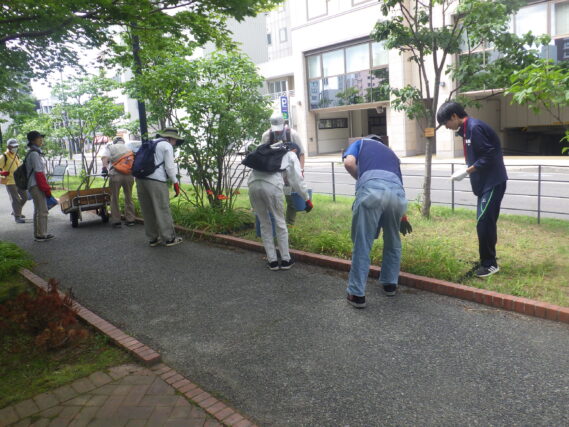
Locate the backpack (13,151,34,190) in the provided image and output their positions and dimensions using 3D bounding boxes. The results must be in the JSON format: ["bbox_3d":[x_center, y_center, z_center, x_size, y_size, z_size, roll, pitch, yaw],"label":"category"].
[{"bbox_3d":[-4.083,-0.649,7.200,0.220,0.500,0.310,12,6,-14],"label":"backpack"}]

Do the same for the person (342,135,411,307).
[{"bbox_3d":[0.788,0.024,4.070,0.600,1.370,0.820,-2,10,10],"label":"person"}]

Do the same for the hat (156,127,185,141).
[{"bbox_3d":[-1.597,-1.114,6.450,0.380,0.140,0.340,5,6,-26],"label":"hat"}]

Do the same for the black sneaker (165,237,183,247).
[{"bbox_3d":[-1.547,0.388,6.431,0.275,0.100,0.100,-9,12,-29],"label":"black sneaker"}]

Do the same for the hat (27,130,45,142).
[{"bbox_3d":[-3.808,-1.174,7.048,0.260,0.150,0.220,-9,12,-29],"label":"hat"}]

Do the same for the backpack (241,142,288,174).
[{"bbox_3d":[-0.211,-0.617,5.120,0.380,0.200,0.420,3,43,32],"label":"backpack"}]

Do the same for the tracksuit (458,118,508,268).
[{"bbox_3d":[1.855,-0.186,4.280,0.400,1.370,0.460,-3,10,5],"label":"tracksuit"}]

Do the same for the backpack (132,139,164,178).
[{"bbox_3d":[-1.883,-0.738,6.350,0.220,0.480,0.310,17,-5,-40],"label":"backpack"}]

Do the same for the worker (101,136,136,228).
[{"bbox_3d":[-2.859,-0.542,8.050,0.600,1.560,0.500,-5,10,-5],"label":"worker"}]

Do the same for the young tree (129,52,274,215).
[{"bbox_3d":[-1.421,-1.492,8.259,2.400,2.800,2.200,-5,10,-9],"label":"young tree"}]

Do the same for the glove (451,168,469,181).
[{"bbox_3d":[1.578,-0.350,4.150,0.175,0.085,0.100,-31,8,7],"label":"glove"}]

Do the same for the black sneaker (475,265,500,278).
[{"bbox_3d":[1.838,0.502,4.143,0.280,0.110,0.105,-7,11,-16],"label":"black sneaker"}]

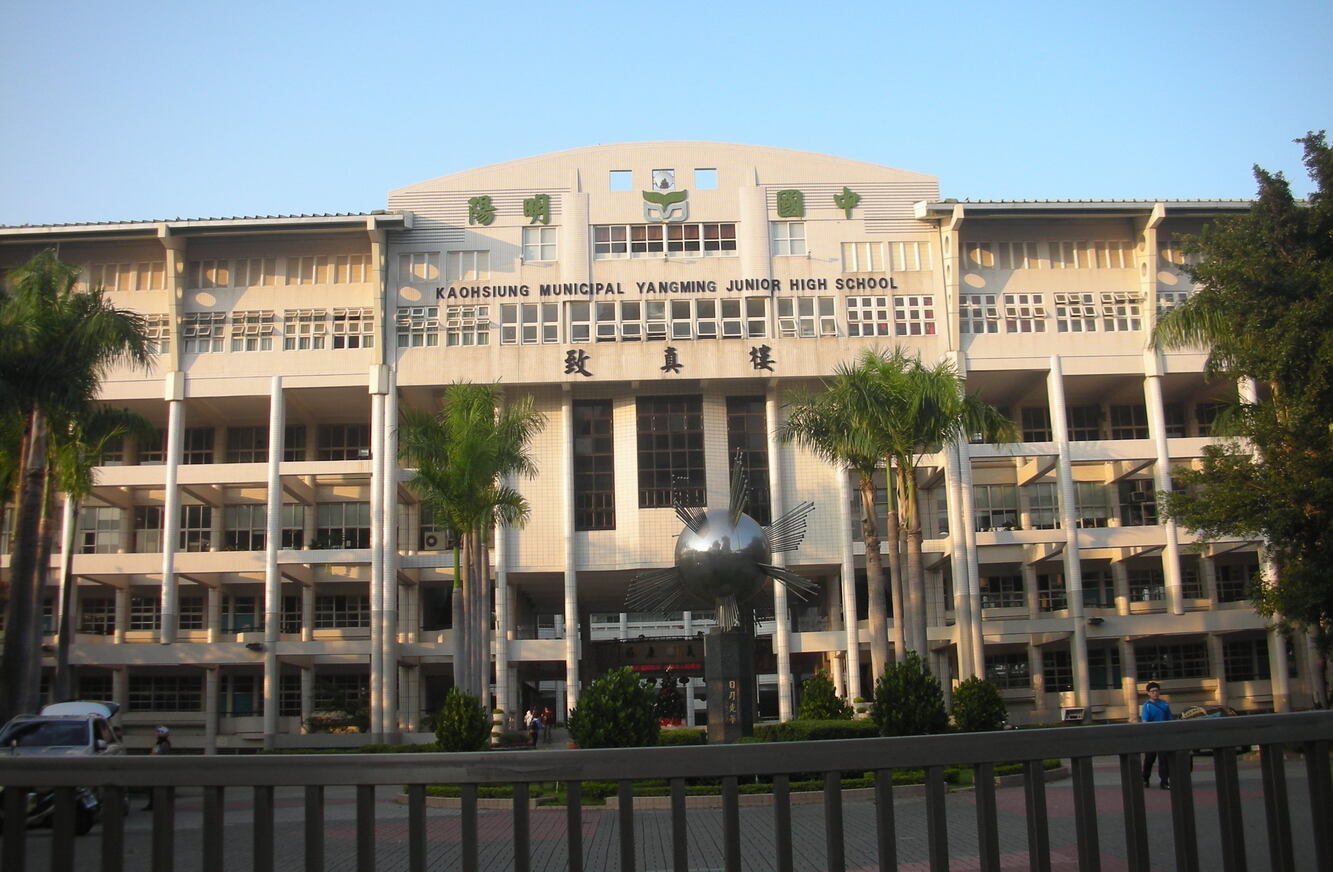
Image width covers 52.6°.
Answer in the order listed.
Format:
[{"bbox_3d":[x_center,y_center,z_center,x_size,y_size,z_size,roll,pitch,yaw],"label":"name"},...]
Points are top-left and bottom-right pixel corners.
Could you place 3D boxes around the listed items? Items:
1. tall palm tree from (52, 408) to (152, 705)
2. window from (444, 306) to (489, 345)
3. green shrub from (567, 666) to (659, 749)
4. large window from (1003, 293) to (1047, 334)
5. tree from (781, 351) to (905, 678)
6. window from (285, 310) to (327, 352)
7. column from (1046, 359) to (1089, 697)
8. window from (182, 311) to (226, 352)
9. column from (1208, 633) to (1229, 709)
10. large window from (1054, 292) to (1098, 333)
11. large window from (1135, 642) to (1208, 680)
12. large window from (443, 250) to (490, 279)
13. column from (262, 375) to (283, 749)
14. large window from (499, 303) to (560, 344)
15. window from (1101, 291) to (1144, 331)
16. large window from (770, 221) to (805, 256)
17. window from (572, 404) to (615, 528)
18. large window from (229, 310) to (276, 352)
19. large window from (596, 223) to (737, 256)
[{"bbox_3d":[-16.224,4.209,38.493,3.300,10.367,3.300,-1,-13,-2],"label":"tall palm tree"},{"bbox_3d":[-8.628,-4.780,58.659,1.892,1.809,0.200,-1,-11,-2],"label":"window"},{"bbox_3d":[-1.212,6.349,30.325,2.072,2.364,2.072,-1,-11,-2],"label":"green shrub"},{"bbox_3d":[15.752,-5.393,59.137,1.873,1.825,0.150,-1,-11,-2],"label":"large window"},{"bbox_3d":[5.831,3.474,44.527,4.100,13.033,4.100,-1,-13,-2],"label":"tree"},{"bbox_3d":[-15.598,-4.559,58.265,1.845,1.820,0.150,-1,-11,-2],"label":"window"},{"bbox_3d":[17.079,4.226,57.268,0.620,15.700,0.800,-1,-12,-2],"label":"column"},{"bbox_3d":[-19.827,-4.439,57.734,1.870,1.840,0.200,-1,-12,-2],"label":"window"},{"bbox_3d":[26.281,11.240,63.987,0.650,3.506,0.650,-1,-11,-2],"label":"column"},{"bbox_3d":[17.980,-5.416,59.140,1.850,1.840,0.200,-1,-12,-2],"label":"large window"},{"bbox_3d":[24.067,10.743,64.213,3.369,1.612,0.200,-1,-11,-2],"label":"large window"},{"bbox_3d":[-8.667,-7.439,58.962,1.952,1.373,0.150,-1,-11,-2],"label":"large window"},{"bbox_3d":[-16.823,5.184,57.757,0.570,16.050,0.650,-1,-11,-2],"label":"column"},{"bbox_3d":[-5.954,-4.891,58.605,2.618,1.844,0.200,-1,-13,-2],"label":"large window"},{"bbox_3d":[20.840,-5.686,61.567,1.831,1.875,0.200,-1,-11,-2],"label":"window"},{"bbox_3d":[5.365,-8.766,59.857,1.532,1.664,0.200,-1,-13,-2],"label":"large window"},{"bbox_3d":[-3.102,1.278,58.013,1.720,5.750,0.220,-1,-12,-2],"label":"window"},{"bbox_3d":[-17.854,-4.510,58.250,1.912,1.819,0.200,-1,-11,-2],"label":"large window"},{"bbox_3d":[-0.071,-8.895,61.470,6.464,1.521,0.200,-1,-11,-2],"label":"large window"}]

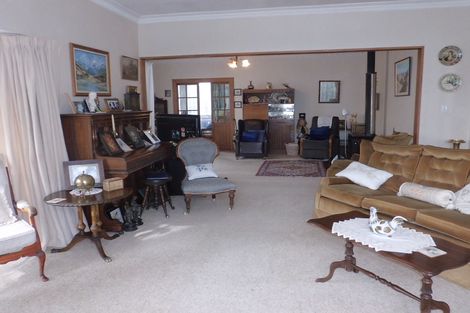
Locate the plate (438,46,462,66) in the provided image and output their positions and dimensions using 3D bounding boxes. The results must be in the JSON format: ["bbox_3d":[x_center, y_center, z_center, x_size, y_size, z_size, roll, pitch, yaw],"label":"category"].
[{"bbox_3d":[2.925,-1.356,4.601,0.285,0.265,0.030,1,9,10],"label":"plate"}]

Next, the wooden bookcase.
[{"bbox_3d":[0.921,-0.932,9.120,1.349,1.689,0.456,1,9,10],"label":"wooden bookcase"}]

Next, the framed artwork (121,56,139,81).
[{"bbox_3d":[-1.811,-1.505,5.842,0.035,0.360,0.580,0,9,10],"label":"framed artwork"}]

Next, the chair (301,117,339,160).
[{"bbox_3d":[2.211,-0.489,8.642,0.780,0.980,0.850,4,11,29],"label":"chair"}]

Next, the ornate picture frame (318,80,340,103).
[{"bbox_3d":[2.509,-1.702,8.981,0.570,0.580,0.030,0,9,10],"label":"ornate picture frame"}]

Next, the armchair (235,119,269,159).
[{"bbox_3d":[0.430,-0.467,8.591,0.770,0.950,0.850,-1,9,-1],"label":"armchair"}]

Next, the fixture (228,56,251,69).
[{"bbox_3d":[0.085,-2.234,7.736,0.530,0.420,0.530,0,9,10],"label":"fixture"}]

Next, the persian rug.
[{"bbox_3d":[1.193,0.235,7.043,1.293,0.010,1.715,1,9,10],"label":"persian rug"}]

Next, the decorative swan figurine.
[{"bbox_3d":[1.133,0.478,2.494,0.260,0.185,0.130,2,10,19],"label":"decorative swan figurine"}]

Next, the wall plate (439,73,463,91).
[{"bbox_3d":[3.527,-1.214,5.546,0.335,0.285,0.035,0,9,10],"label":"wall plate"}]

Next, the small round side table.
[{"bbox_3d":[-1.422,0.660,3.409,0.820,0.550,0.820,-1,9,0],"label":"small round side table"}]

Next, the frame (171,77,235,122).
[{"bbox_3d":[-0.904,-1.165,9.679,1.840,2.100,0.120,0,9,10],"label":"frame"}]

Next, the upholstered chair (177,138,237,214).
[{"bbox_3d":[-0.427,0.232,4.548,0.660,0.840,0.740,-4,9,-17],"label":"upholstered chair"}]

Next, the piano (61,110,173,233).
[{"bbox_3d":[-1.315,0.087,4.280,0.716,1.240,1.516,1,9,10],"label":"piano"}]

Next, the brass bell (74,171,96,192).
[{"bbox_3d":[-1.521,0.251,3.429,0.188,0.200,0.188,1,10,11],"label":"brass bell"}]

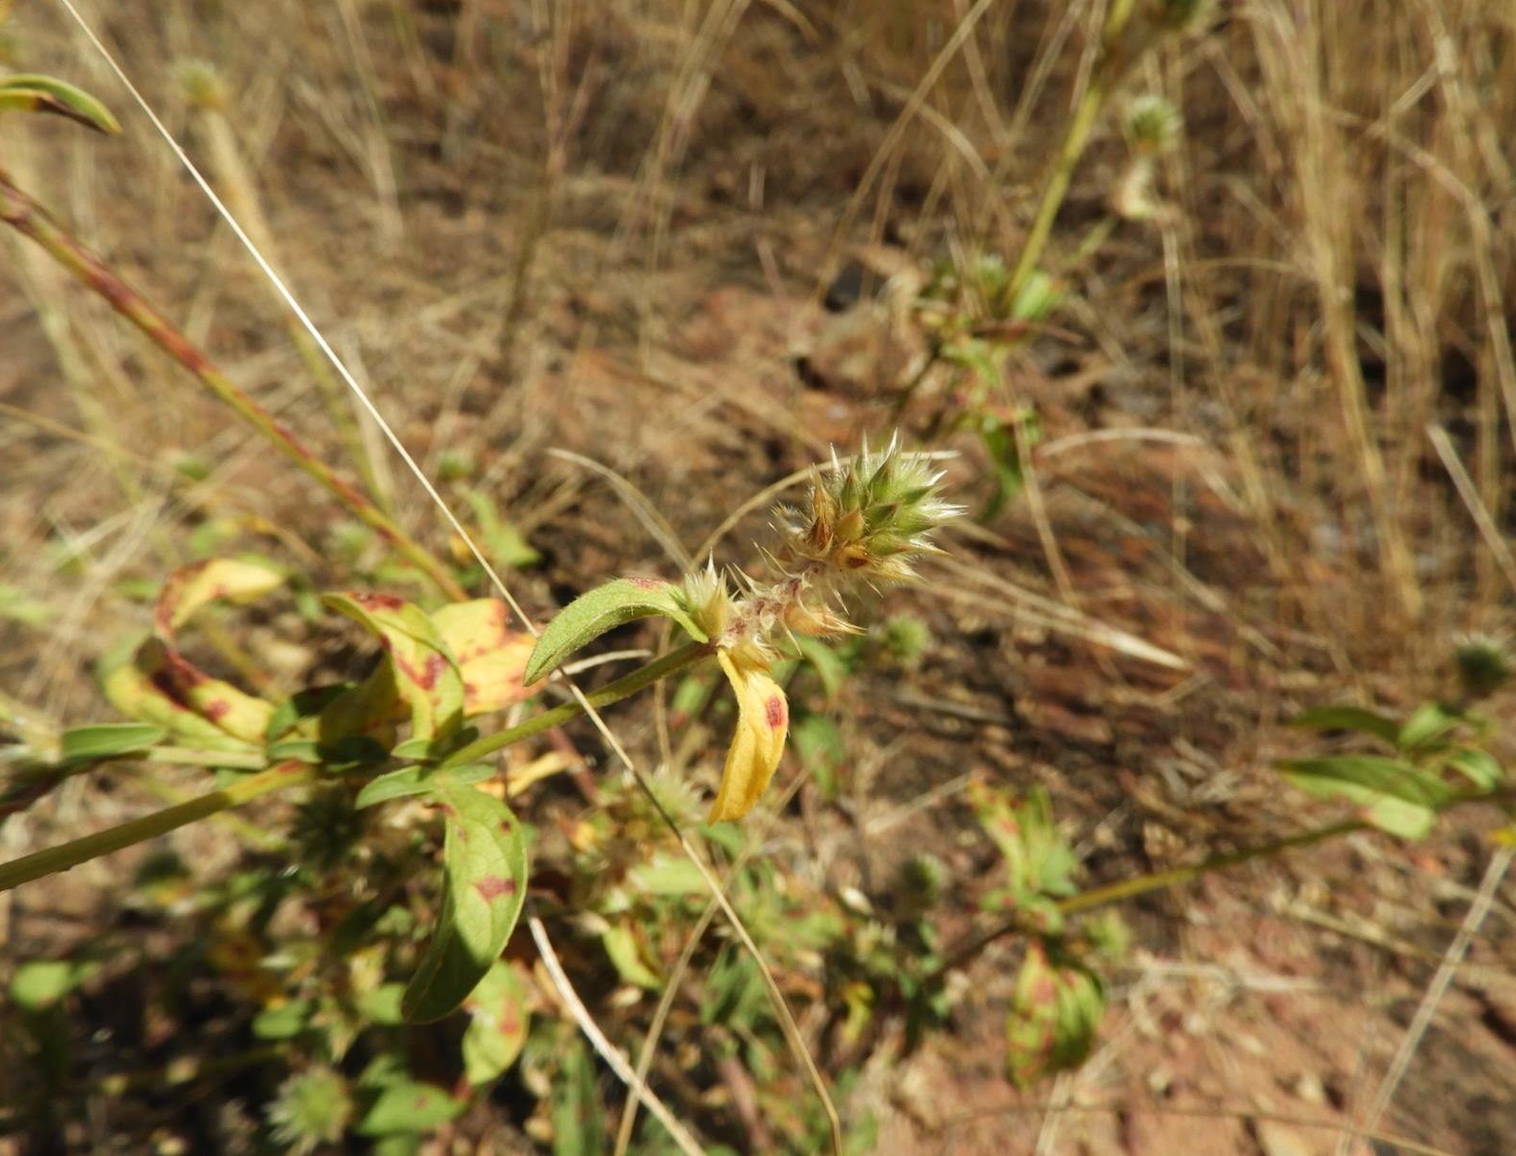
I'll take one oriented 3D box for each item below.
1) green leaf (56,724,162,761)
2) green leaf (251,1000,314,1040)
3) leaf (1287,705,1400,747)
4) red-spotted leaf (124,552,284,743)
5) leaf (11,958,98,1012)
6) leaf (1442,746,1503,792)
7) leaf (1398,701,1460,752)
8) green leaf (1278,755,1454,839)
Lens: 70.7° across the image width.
[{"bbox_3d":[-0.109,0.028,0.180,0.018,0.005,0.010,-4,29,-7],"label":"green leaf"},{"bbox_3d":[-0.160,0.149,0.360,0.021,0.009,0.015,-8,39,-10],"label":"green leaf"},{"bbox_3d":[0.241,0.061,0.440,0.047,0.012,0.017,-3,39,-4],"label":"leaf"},{"bbox_3d":[-0.097,0.012,0.190,0.028,0.032,0.015,0,6,0],"label":"red-spotted leaf"},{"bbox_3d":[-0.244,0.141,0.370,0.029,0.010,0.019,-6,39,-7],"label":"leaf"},{"bbox_3d":[0.294,0.079,0.440,0.025,0.015,0.017,18,42,21],"label":"leaf"},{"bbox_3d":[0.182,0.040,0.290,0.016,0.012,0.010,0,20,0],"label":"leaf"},{"bbox_3d":[0.161,0.058,0.285,0.044,0.017,0.015,9,20,1],"label":"green leaf"}]

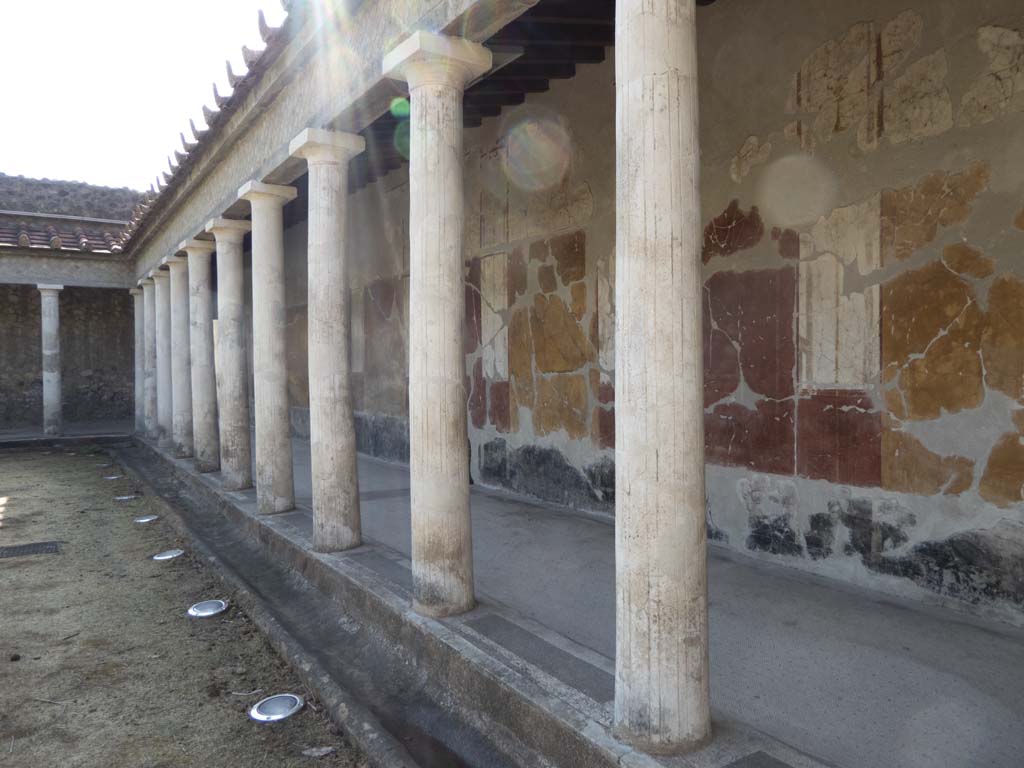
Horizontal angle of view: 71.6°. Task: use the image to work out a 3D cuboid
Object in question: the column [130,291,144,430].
[{"bbox_3d":[-7.683,-0.458,14.799,0.420,2.961,0.420,-2,2,-34],"label":"column"}]

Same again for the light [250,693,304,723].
[{"bbox_3d":[-1.089,1.502,3.296,0.235,0.035,0.235,-1,2,0],"label":"light"}]

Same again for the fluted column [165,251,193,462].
[{"bbox_3d":[-4.950,-0.386,10.693,0.420,2.961,0.420,-2,2,-34],"label":"fluted column"}]

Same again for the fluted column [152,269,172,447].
[{"bbox_3d":[-5.862,-0.410,12.063,0.420,2.961,0.420,-2,2,-34],"label":"fluted column"}]

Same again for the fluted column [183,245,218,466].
[{"bbox_3d":[-4.044,-0.361,9.332,0.420,2.961,0.420,-2,2,-34],"label":"fluted column"}]

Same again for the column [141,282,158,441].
[{"bbox_3d":[-6.771,-0.434,13.428,0.420,2.961,0.420,-2,2,-34],"label":"column"}]

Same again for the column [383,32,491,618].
[{"bbox_3d":[-0.384,-0.264,3.833,0.420,2.961,0.420,-2,2,-34],"label":"column"}]

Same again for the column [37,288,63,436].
[{"bbox_3d":[-9.454,-0.438,14.603,0.445,3.091,0.445,-2,2,-34],"label":"column"}]

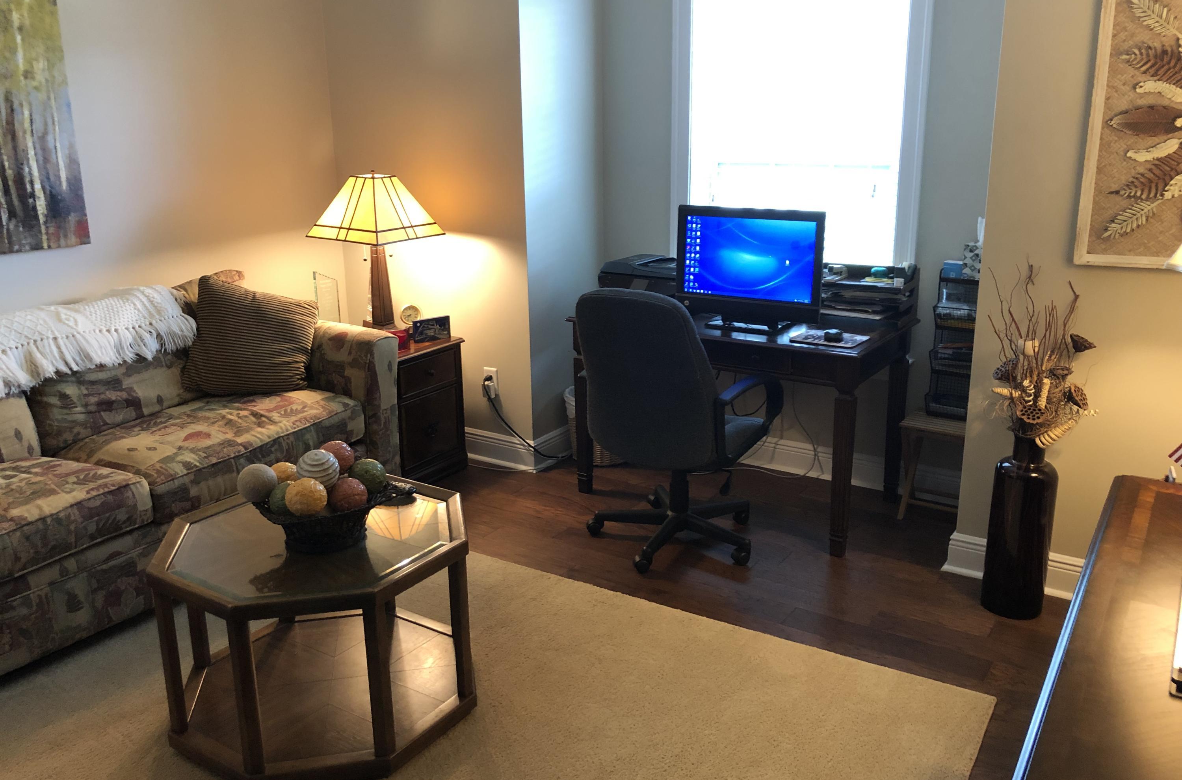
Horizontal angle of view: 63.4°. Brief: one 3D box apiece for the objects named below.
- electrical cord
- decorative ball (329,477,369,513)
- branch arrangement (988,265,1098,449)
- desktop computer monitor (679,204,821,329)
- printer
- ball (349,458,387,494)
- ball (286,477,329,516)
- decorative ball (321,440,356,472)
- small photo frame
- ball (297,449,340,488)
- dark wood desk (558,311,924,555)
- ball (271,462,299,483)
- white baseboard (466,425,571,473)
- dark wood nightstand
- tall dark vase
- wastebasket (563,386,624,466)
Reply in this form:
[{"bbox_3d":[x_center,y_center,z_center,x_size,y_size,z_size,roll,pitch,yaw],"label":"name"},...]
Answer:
[{"bbox_3d":[-0.300,0.121,4.325,0.293,0.414,0.283,9,19,31],"label":"electrical cord"},{"bbox_3d":[-0.620,0.269,2.444,0.101,0.101,0.101,-1,16,0],"label":"decorative ball"},{"bbox_3d":[1.320,-0.086,2.806,0.293,0.555,0.273,9,19,31],"label":"branch arrangement"},{"bbox_3d":[0.592,-0.456,3.583,0.586,0.419,0.202,9,19,31],"label":"desktop computer monitor"},{"bbox_3d":[0.319,-0.468,4.107,0.440,0.205,0.400,9,19,32],"label":"printer"},{"bbox_3d":[-0.590,0.230,2.530,0.100,0.100,0.100,-1,16,0],"label":"ball"},{"bbox_3d":[-0.712,0.267,2.397,0.103,0.103,0.103,-1,16,0],"label":"ball"},{"bbox_3d":[-0.693,0.186,2.616,0.096,0.096,0.096,-1,16,0],"label":"decorative ball"},{"bbox_3d":[-0.719,-0.272,4.301,0.174,0.097,0.030,-12,9,-34],"label":"small photo frame"},{"bbox_3d":[-0.707,0.209,2.479,0.109,0.109,0.109,-1,16,0],"label":"ball"},{"bbox_3d":[0.566,0.088,3.811,1.192,0.752,0.636,9,19,31],"label":"dark wood desk"},{"bbox_3d":[-0.815,0.240,2.540,0.098,0.098,0.098,-1,16,0],"label":"ball"},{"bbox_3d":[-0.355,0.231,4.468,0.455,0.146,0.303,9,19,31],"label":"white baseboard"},{"bbox_3d":[-0.923,0.073,4.242,0.606,0.591,0.475,9,19,31],"label":"dark wood nightstand"},{"bbox_3d":[1.375,0.415,3.027,0.205,0.590,0.205,9,19,32],"label":"tall dark vase"},{"bbox_3d":[0.044,0.171,4.459,0.270,0.310,0.270,9,19,32],"label":"wastebasket"}]

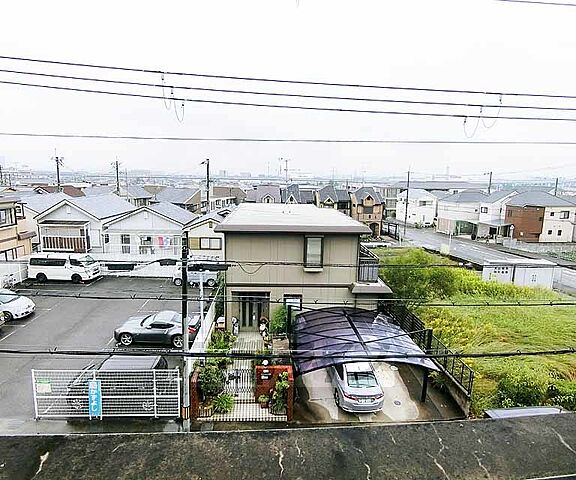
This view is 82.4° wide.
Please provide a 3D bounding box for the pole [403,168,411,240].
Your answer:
[{"bbox_3d":[17.572,-4.997,49.060,0.400,10.100,0.400,0,10,-2],"label":"pole"}]

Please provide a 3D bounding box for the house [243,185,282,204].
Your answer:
[{"bbox_3d":[-3.687,-4.410,50.367,5.600,7.600,7.500,1,10,-4],"label":"house"}]

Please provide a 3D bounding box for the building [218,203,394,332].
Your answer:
[{"bbox_3d":[0.484,1.279,23.259,9.000,6.500,11.500,0,10,-2],"label":"building"}]

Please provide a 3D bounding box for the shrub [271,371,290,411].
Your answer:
[{"bbox_3d":[-0.311,5.568,12.151,0.620,1.300,0.600,1,10,-4],"label":"shrub"}]

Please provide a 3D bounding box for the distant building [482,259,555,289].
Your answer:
[{"bbox_3d":[18.560,3.007,27.244,5.600,2.150,2.000,2,10,4],"label":"distant building"}]

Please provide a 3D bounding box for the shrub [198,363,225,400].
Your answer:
[{"bbox_3d":[-3.059,5.649,13.194,0.980,1.300,0.950,0,10,-2],"label":"shrub"}]

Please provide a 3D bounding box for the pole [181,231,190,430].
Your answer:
[{"bbox_3d":[-3.305,3.205,10.815,0.250,7.000,0.250,0,10,-2],"label":"pole"}]

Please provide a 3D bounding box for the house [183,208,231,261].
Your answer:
[{"bbox_3d":[-7.120,0.134,34.371,5.400,6.000,9.500,1,10,-4],"label":"house"}]

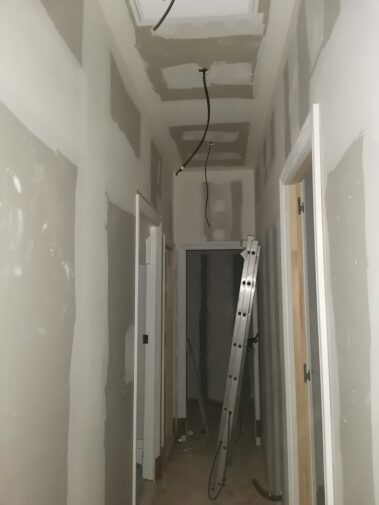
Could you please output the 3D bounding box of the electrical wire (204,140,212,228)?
[{"bbox_3d":[0.181,-0.641,3.621,0.062,0.827,0.060,-1,-6,5],"label":"electrical wire"}]

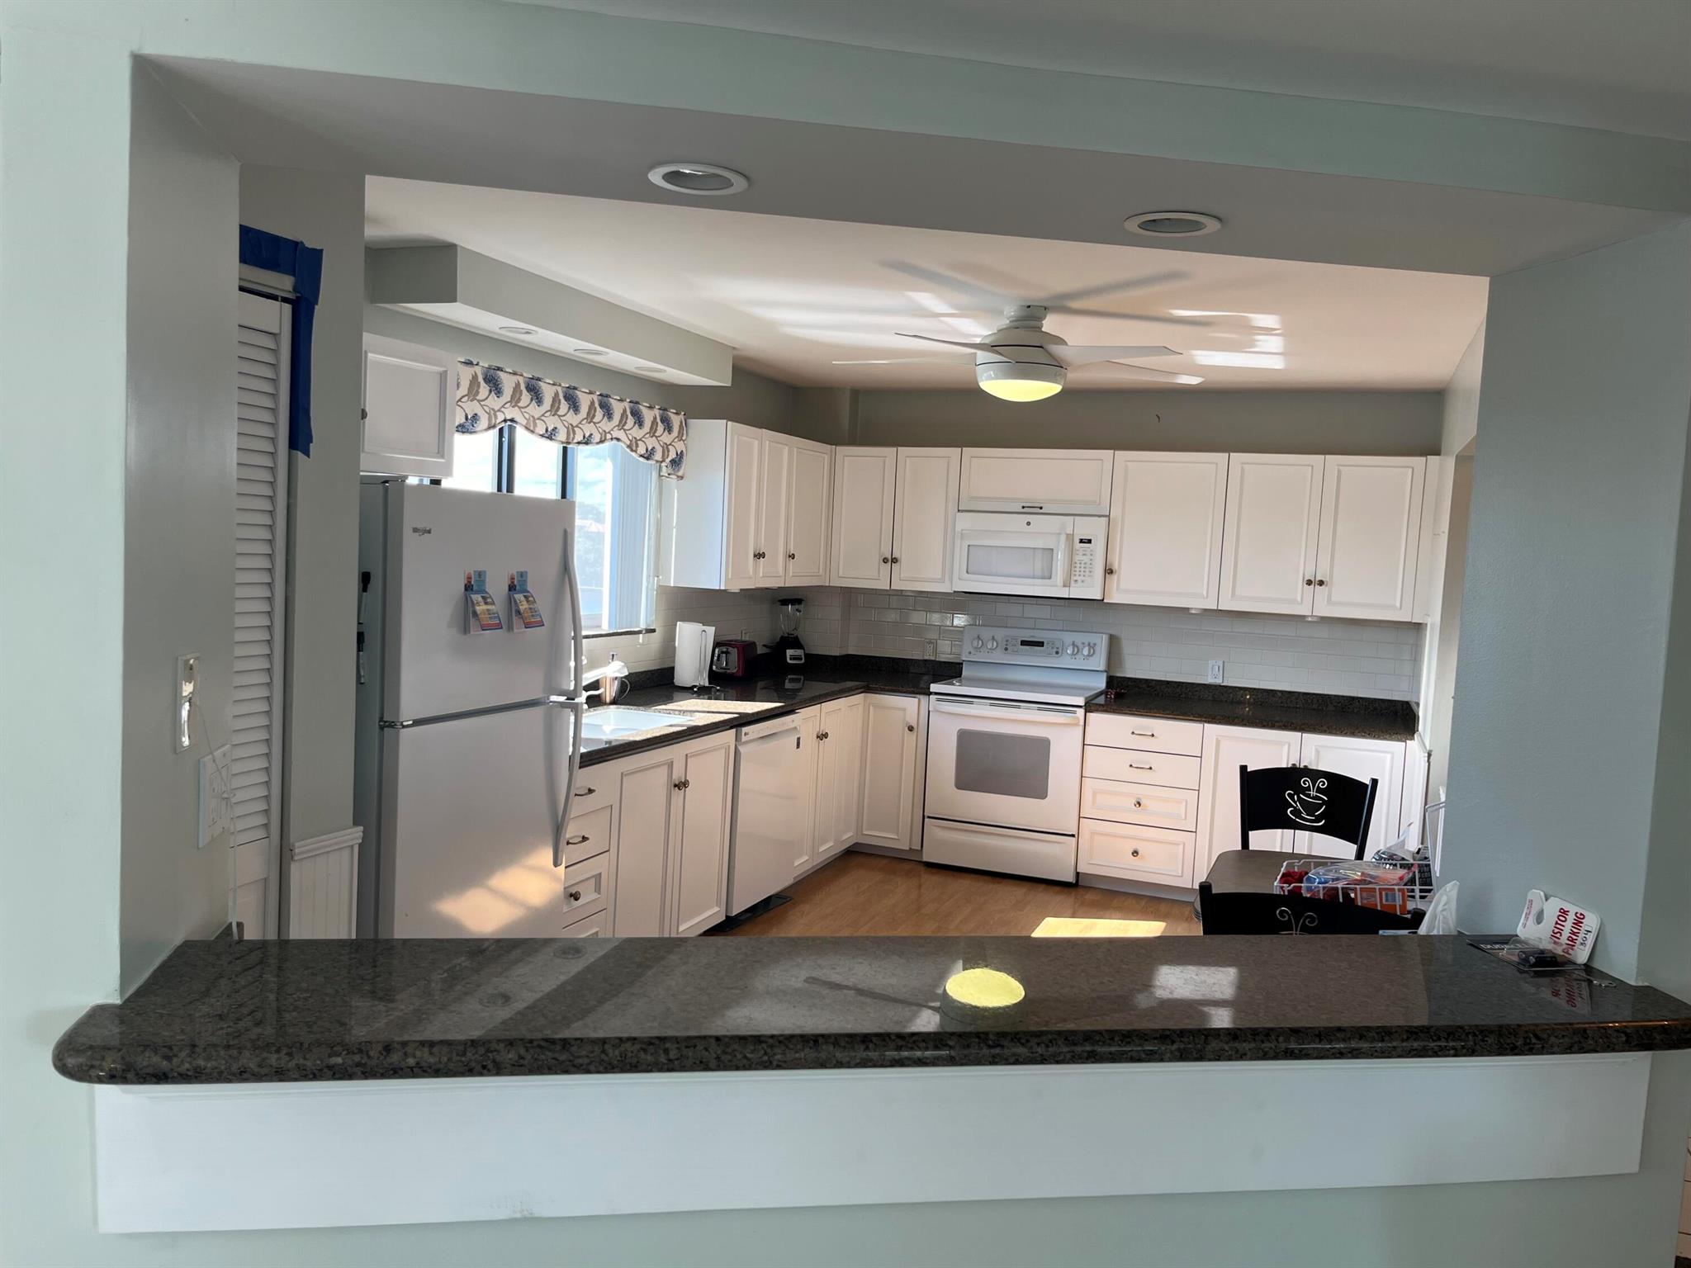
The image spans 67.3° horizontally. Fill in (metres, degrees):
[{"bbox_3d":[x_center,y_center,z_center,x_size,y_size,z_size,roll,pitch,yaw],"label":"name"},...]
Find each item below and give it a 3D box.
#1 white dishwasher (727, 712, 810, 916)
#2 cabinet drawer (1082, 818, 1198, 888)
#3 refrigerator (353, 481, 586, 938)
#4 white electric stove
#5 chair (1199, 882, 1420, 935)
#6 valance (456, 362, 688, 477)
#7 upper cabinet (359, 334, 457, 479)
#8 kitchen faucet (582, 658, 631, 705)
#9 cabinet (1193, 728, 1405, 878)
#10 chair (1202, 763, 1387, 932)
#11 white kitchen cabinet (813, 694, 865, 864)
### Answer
[{"bbox_3d":[-0.614,0.743,5.490,0.621,0.836,0.598,4,4,21],"label":"white dishwasher"},{"bbox_3d":[1.463,1.025,6.247,0.540,0.263,0.510,4,4,21],"label":"cabinet drawer"},{"bbox_3d":[-1.286,0.447,3.527,0.810,1.695,0.730,4,4,21],"label":"refrigerator"},{"bbox_3d":[0.874,0.592,6.476,0.764,1.190,0.665,4,4,21],"label":"white electric stove"},{"bbox_3d":[1.037,1.000,2.919,0.440,0.920,0.500,4,4,21],"label":"chair"},{"bbox_3d":[-1.060,-0.784,4.781,0.115,0.282,1.730,4,4,21],"label":"valance"},{"bbox_3d":[-1.488,-0.645,3.549,0.325,0.382,0.842,4,4,21],"label":"upper cabinet"},{"bbox_3d":[-0.959,0.204,4.801,0.310,0.224,0.090,4,4,21],"label":"kitchen faucet"},{"bbox_3d":[2.155,0.842,6.026,0.880,0.846,0.590,4,4,21],"label":"cabinet"},{"bbox_3d":[1.443,0.935,4.057,0.440,0.920,0.500,4,4,21],"label":"chair"},{"bbox_3d":[-0.302,0.678,6.349,0.620,0.775,0.577,4,4,21],"label":"white kitchen cabinet"}]

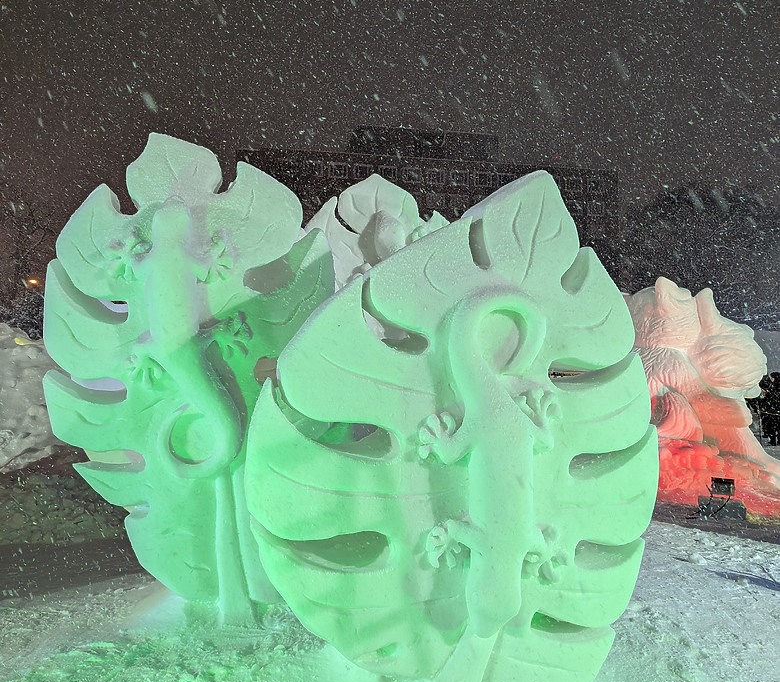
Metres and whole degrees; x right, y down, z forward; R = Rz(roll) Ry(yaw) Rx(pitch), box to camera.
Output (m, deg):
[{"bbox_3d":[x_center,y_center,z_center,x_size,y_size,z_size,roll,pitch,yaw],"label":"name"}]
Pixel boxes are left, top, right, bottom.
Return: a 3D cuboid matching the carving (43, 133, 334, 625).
[{"bbox_3d":[-1.220,0.248,4.394,1.750,2.940,0.750,0,-2,-5],"label":"carving"}]

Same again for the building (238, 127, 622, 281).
[{"bbox_3d":[5.000,-11.163,108.506,55.000,34.000,18.000,0,-2,-12],"label":"building"}]

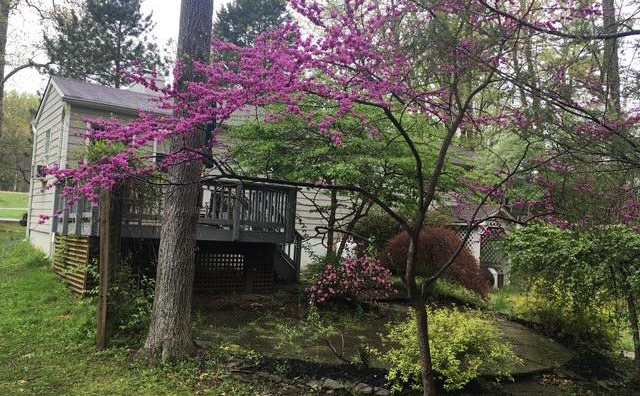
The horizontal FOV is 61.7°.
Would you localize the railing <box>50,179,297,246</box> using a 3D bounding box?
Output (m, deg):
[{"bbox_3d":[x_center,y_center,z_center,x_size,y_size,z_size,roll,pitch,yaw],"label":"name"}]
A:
[{"bbox_3d":[-3.186,0.239,11.742,4.110,1.250,3.546,5,-4,-38],"label":"railing"}]

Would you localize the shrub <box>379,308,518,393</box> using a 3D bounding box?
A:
[{"bbox_3d":[1.312,1.492,5.350,1.349,0.746,1.147,2,-3,14],"label":"shrub"}]

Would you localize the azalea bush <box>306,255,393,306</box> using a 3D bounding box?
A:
[{"bbox_3d":[0.583,1.631,10.600,1.666,0.997,1.416,3,-3,4],"label":"azalea bush"}]

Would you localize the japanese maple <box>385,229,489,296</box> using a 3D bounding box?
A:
[{"bbox_3d":[2.651,1.433,12.200,2.408,1.519,2.047,3,-3,13],"label":"japanese maple"}]

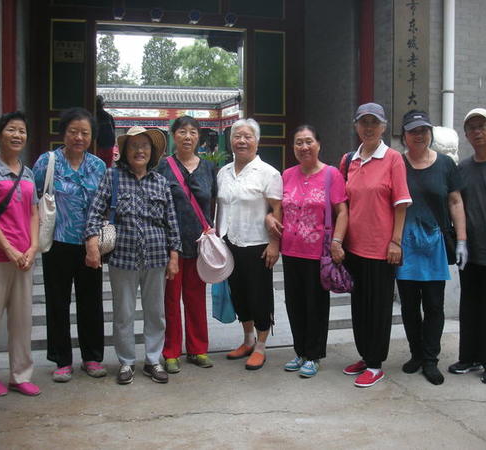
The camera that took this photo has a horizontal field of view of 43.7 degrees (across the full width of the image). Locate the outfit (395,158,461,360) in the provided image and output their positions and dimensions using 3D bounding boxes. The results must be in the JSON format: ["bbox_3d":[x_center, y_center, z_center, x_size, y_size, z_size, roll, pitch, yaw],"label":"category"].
[{"bbox_3d":[1.110,0.202,3.689,0.440,1.276,0.290,1,5,14],"label":"outfit"}]

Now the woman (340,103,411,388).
[{"bbox_3d":[0.792,0.107,3.626,0.450,1.654,0.360,2,6,21],"label":"woman"}]

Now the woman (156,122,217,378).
[{"bbox_3d":[-0.348,0.119,3.834,0.430,1.591,0.310,-1,5,-6],"label":"woman"}]

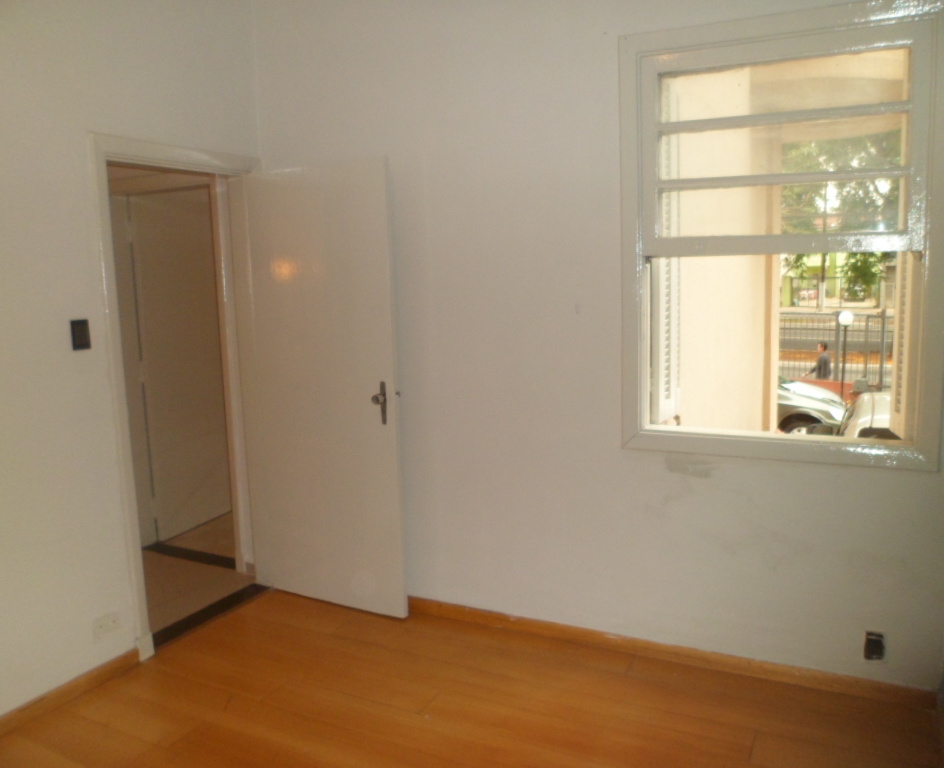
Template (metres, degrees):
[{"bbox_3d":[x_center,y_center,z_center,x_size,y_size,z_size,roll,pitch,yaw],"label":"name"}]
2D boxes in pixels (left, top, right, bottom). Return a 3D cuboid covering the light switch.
[{"bbox_3d":[-1.491,-0.187,2.937,0.012,0.117,0.078,2,9,26],"label":"light switch"}]

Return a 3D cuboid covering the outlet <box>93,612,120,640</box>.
[{"bbox_3d":[-1.465,0.973,3.088,0.012,0.080,0.120,2,9,26],"label":"outlet"}]

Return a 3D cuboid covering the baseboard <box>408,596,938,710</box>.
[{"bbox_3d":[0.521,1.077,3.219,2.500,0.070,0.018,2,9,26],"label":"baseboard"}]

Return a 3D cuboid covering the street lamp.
[{"bbox_3d":[7.433,-0.294,15.360,0.300,2.320,0.300,3,9,32],"label":"street lamp"}]

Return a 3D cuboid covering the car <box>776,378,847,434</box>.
[{"bbox_3d":[5.164,0.252,14.860,3.950,1.500,1.680,3,9,32],"label":"car"}]

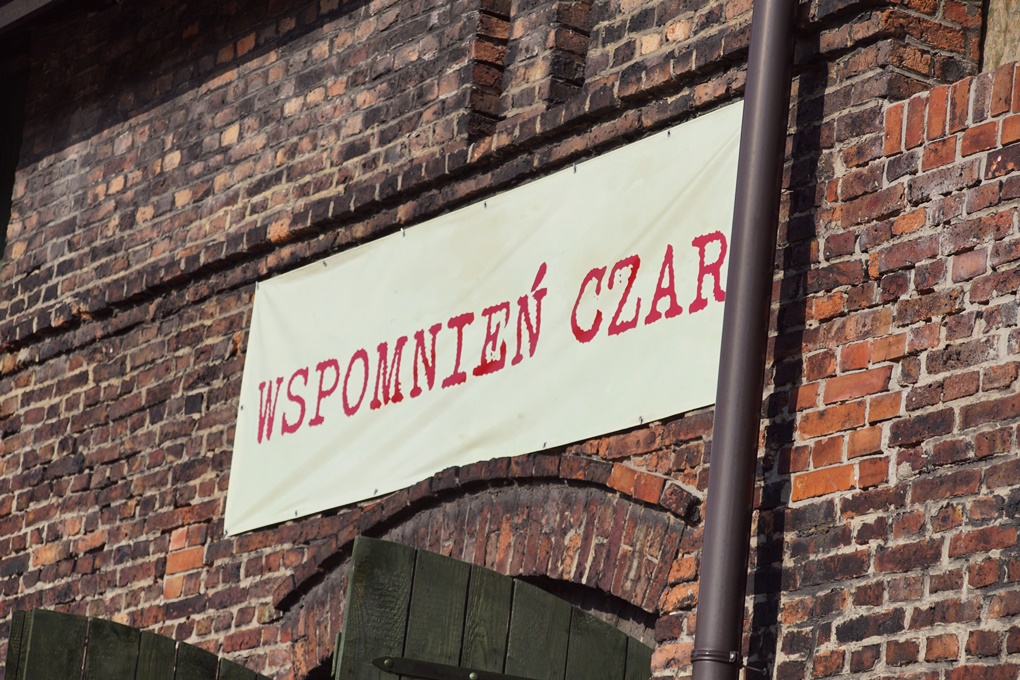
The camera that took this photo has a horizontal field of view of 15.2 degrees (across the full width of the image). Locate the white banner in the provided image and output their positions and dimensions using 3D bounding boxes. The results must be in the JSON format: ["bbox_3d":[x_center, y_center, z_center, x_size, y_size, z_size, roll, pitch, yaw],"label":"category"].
[{"bbox_3d":[-0.115,-0.019,10.712,0.020,0.808,2.771,15,-17,-29],"label":"white banner"}]

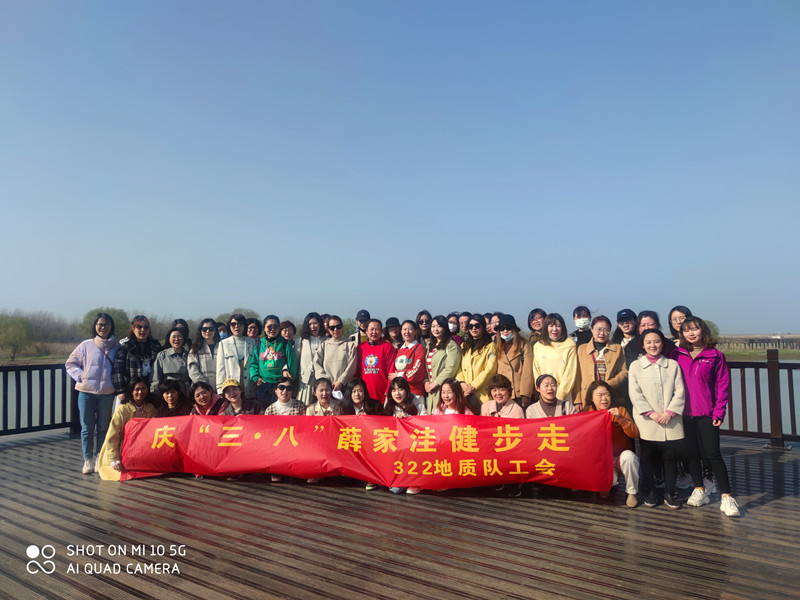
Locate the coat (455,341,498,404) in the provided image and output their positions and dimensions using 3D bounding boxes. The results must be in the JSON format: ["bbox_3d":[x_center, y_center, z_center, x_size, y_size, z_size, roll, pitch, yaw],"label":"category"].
[{"bbox_3d":[0.772,0.840,5.600,0.460,0.860,0.300,-1,-4,16],"label":"coat"}]

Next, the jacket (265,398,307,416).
[{"bbox_3d":[-1.146,1.257,5.550,0.450,0.550,0.380,0,-4,-3],"label":"jacket"}]

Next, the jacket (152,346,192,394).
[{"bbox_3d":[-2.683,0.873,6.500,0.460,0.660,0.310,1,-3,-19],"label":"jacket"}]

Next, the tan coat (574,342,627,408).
[{"bbox_3d":[1.945,0.765,5.380,0.510,0.800,0.300,-1,-4,10],"label":"tan coat"}]

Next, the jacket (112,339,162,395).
[{"bbox_3d":[-2.852,0.756,6.014,0.540,0.680,0.330,2,-4,-25],"label":"jacket"}]

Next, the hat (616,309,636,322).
[{"bbox_3d":[2.389,0.163,5.852,0.200,0.150,0.260,-1,-4,17],"label":"hat"}]

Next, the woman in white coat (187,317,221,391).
[{"bbox_3d":[-2.139,1.025,6.047,0.470,1.627,0.300,2,-4,-22],"label":"woman in white coat"}]

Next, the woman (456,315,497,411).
[{"bbox_3d":[0.789,0.983,5.599,0.460,1.654,0.310,-1,-4,19],"label":"woman"}]

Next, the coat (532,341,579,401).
[{"bbox_3d":[1.542,0.698,5.467,0.470,0.650,0.300,-1,-4,14],"label":"coat"}]

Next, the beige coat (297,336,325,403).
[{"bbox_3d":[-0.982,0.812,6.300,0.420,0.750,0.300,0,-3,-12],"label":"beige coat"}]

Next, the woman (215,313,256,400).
[{"bbox_3d":[-1.765,0.994,5.950,0.480,1.680,0.320,0,-4,-6],"label":"woman"}]

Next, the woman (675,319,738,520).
[{"bbox_3d":[2.663,0.970,4.860,0.560,1.660,0.420,-2,-4,25],"label":"woman"}]

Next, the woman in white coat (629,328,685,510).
[{"bbox_3d":[2.289,1.027,4.950,0.490,1.560,0.360,-1,-3,7],"label":"woman in white coat"}]

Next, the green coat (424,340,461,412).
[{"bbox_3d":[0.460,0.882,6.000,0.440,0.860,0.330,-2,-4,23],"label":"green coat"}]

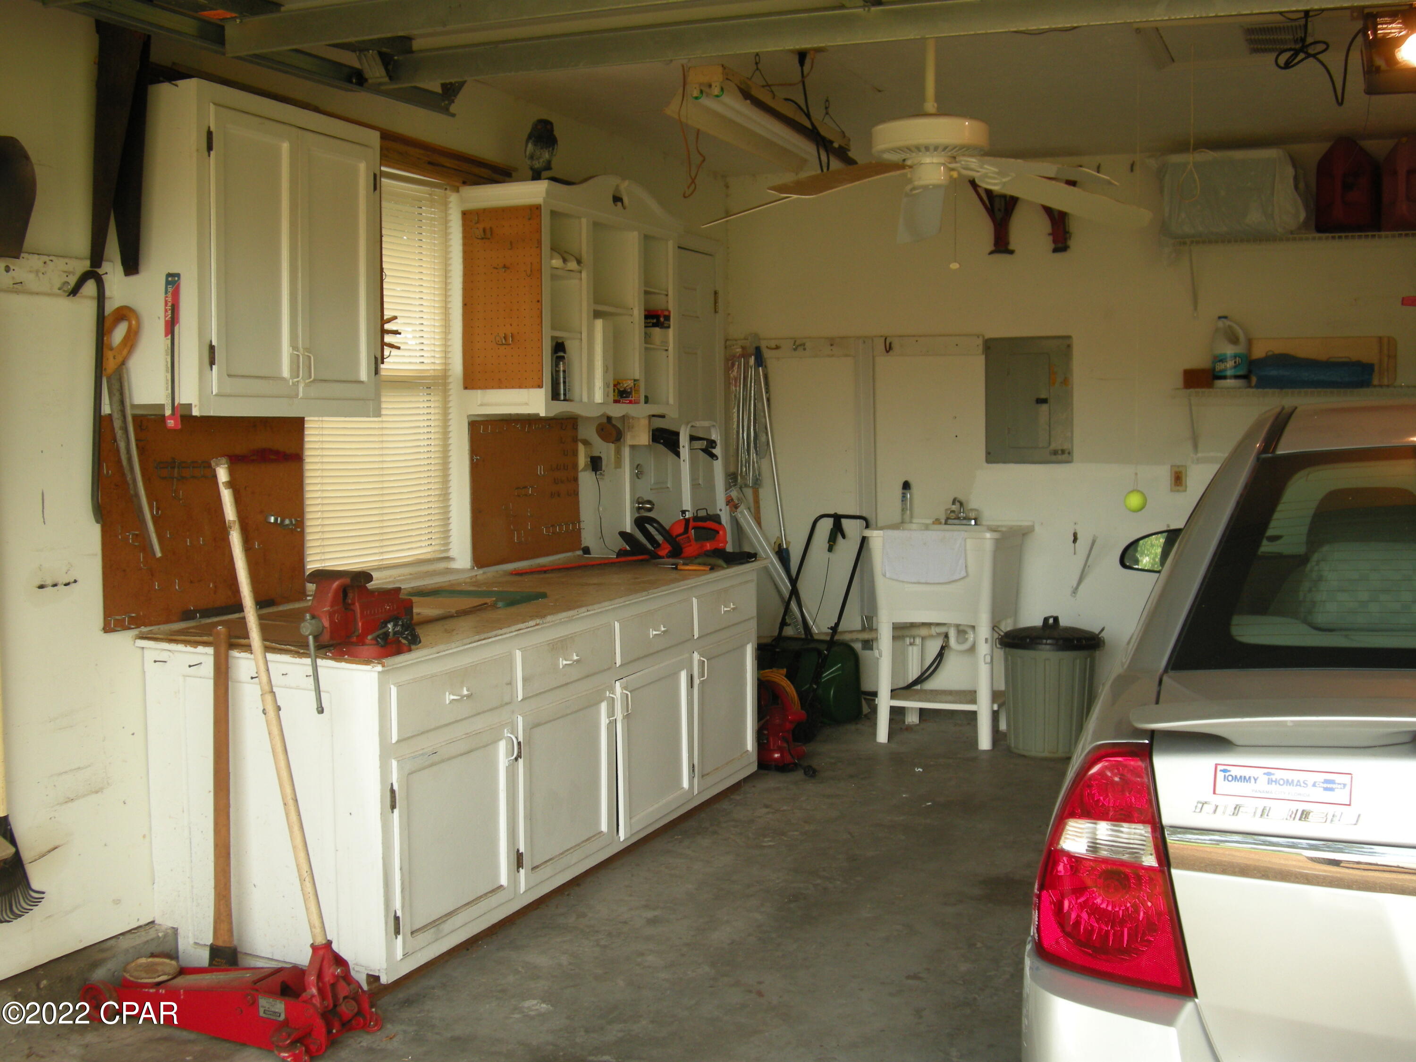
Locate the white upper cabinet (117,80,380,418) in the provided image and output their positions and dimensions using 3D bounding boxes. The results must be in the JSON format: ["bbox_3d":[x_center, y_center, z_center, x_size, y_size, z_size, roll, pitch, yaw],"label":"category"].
[{"bbox_3d":[-1.177,-0.706,4.012,0.265,0.803,0.734,3,5,24],"label":"white upper cabinet"}]

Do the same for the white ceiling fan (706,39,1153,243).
[{"bbox_3d":[0.605,-1.125,4.108,1.280,0.540,1.280,2,5,23],"label":"white ceiling fan"}]

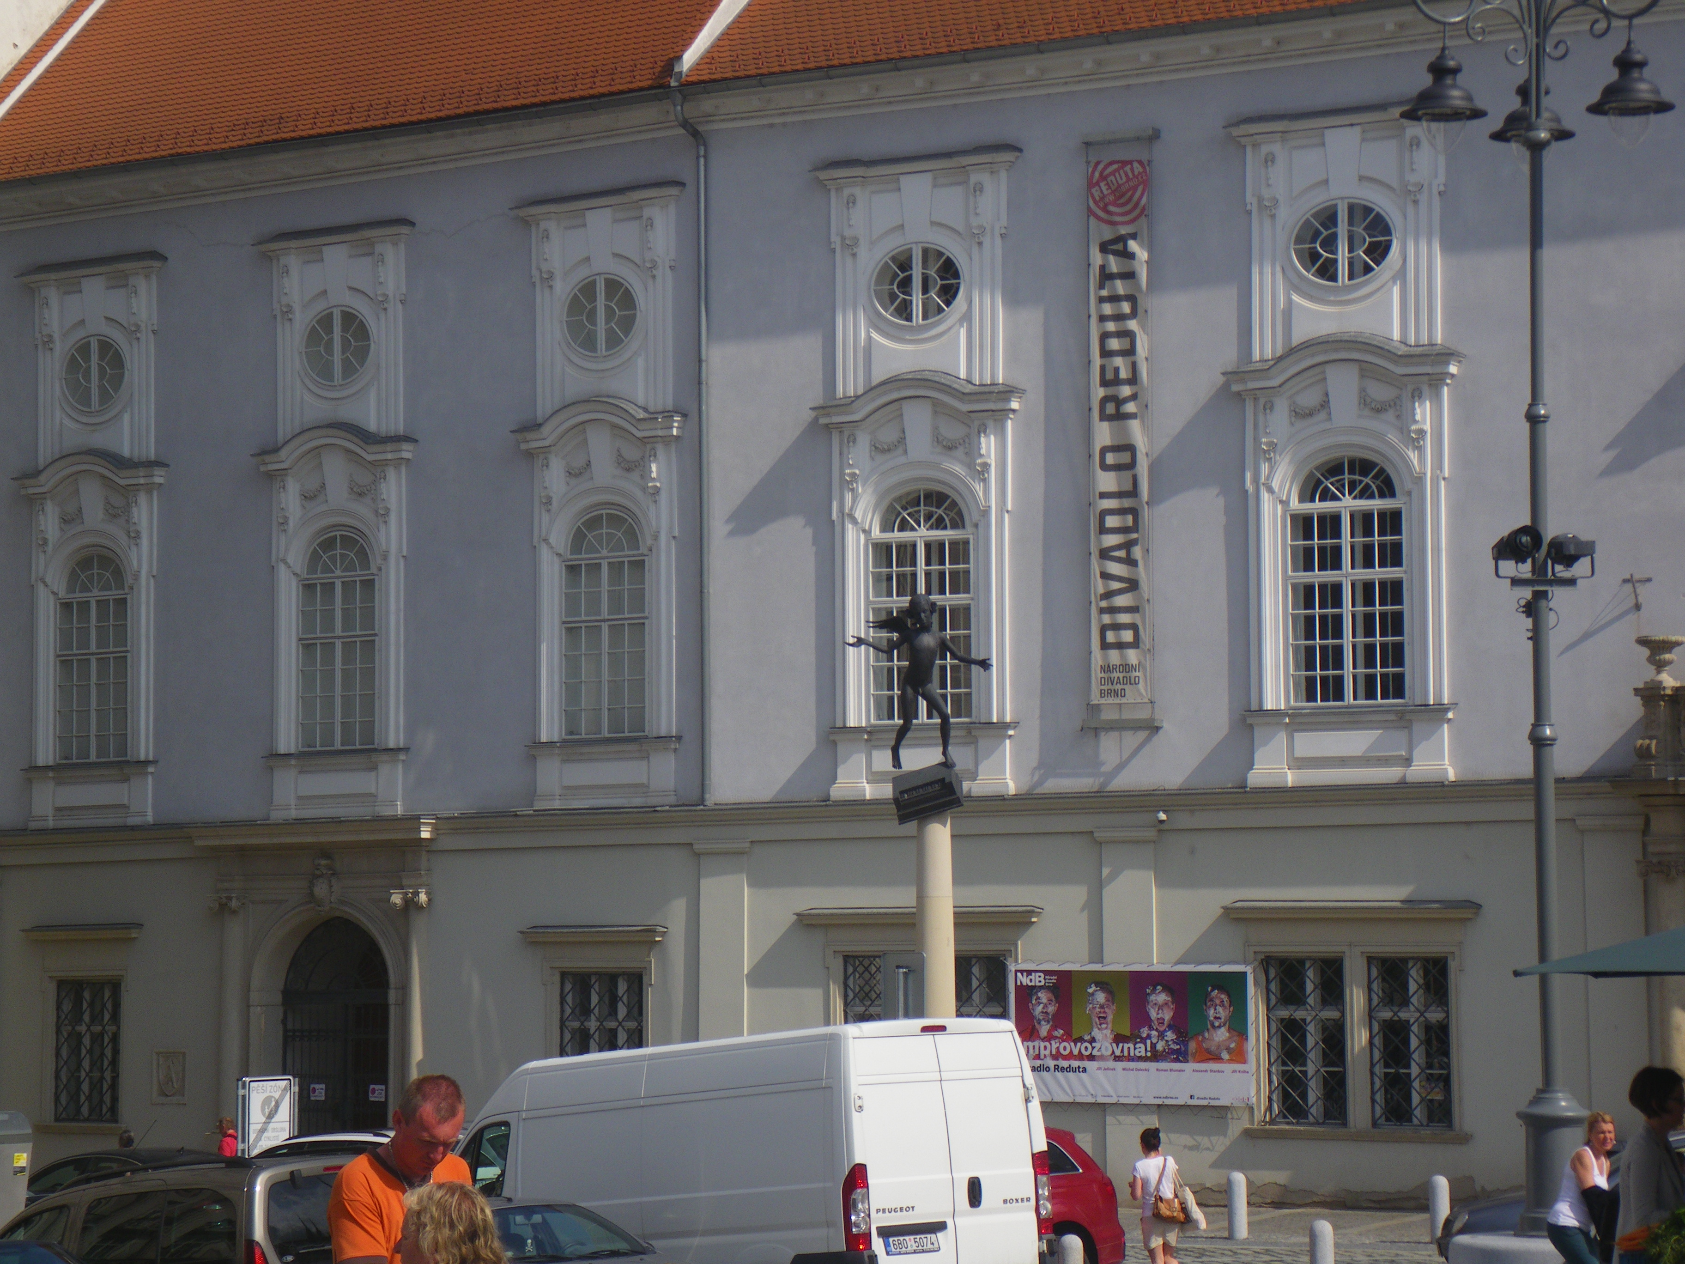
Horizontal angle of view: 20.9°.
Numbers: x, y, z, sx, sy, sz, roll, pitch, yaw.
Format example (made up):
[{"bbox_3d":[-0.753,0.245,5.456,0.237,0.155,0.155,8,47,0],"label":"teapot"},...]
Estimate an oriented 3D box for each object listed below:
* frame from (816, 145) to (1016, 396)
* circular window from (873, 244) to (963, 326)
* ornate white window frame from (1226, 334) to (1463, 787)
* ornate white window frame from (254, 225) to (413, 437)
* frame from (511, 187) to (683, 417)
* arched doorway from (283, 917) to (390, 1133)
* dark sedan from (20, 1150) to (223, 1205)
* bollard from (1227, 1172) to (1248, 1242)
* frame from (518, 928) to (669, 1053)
[{"bbox_3d":[0.995,-4.924,62.747,3.037,3.207,0.400,-3,-5,30],"label":"frame"},{"bbox_3d":[1.033,-4.769,62.887,1.327,1.012,0.150,-3,-5,30],"label":"circular window"},{"bbox_3d":[6.472,-0.892,59.234,3.102,5.725,0.450,-3,-5,30],"label":"ornate white window frame"},{"bbox_3d":[-7.242,-4.264,65.143,2.514,2.903,0.400,-4,-5,35],"label":"ornate white window frame"},{"bbox_3d":[-3.506,-4.741,65.581,2.865,3.068,0.400,-4,-6,36],"label":"frame"},{"bbox_3d":[-7.150,6.039,64.694,1.735,3.983,0.300,-4,-5,35],"label":"arched doorway"},{"bbox_3d":[-7.069,5.912,45.944,4.500,1.450,1.780,-4,-6,40],"label":"dark sedan"},{"bbox_3d":[4.490,6.515,52.000,0.227,0.778,0.227,0,-5,0],"label":"bollard"},{"bbox_3d":[-3.375,5.489,61.715,2.230,3.038,0.380,-4,-5,35],"label":"frame"}]

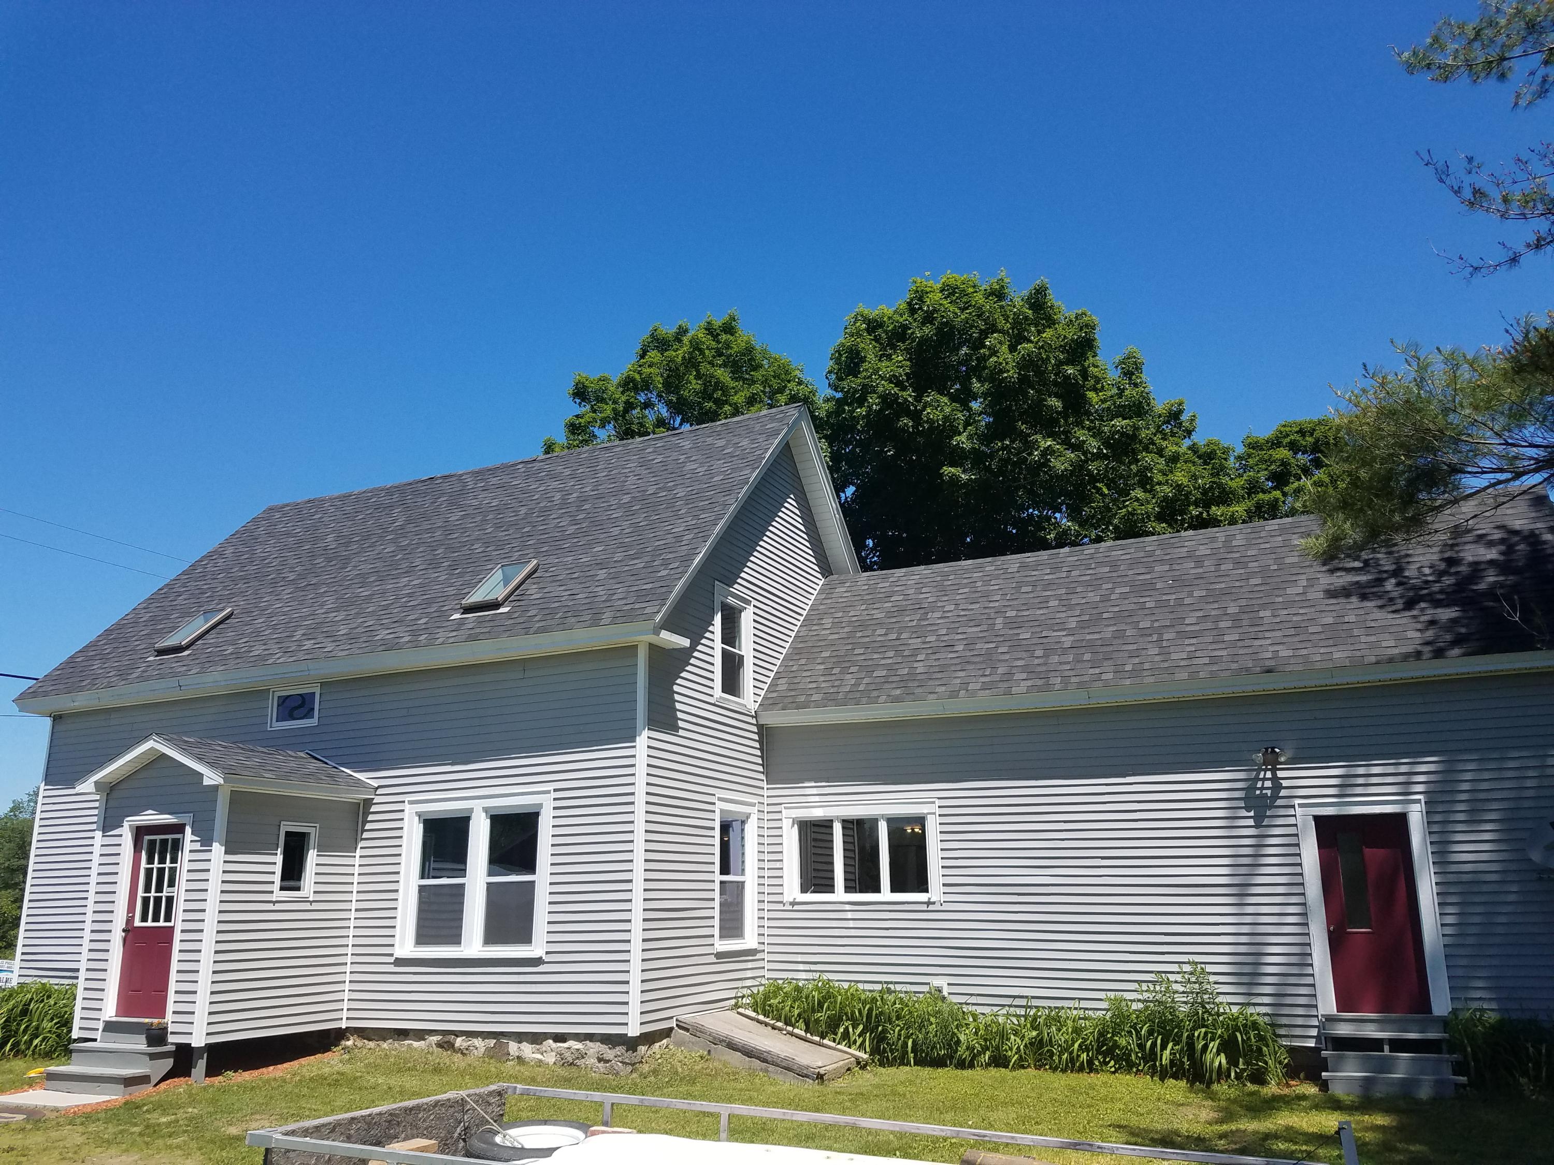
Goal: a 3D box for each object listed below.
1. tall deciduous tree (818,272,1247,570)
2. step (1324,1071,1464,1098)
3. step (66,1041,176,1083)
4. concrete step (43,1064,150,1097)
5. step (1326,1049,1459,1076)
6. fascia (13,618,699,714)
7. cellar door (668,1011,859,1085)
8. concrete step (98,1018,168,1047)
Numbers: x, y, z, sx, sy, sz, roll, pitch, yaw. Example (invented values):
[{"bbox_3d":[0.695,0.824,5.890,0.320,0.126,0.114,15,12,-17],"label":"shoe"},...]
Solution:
[{"bbox_3d":[6.215,0.416,28.164,10.465,17.660,10.465,-7,-16,22],"label":"tall deciduous tree"},{"bbox_3d":[5.930,4.824,11.212,1.245,0.202,0.304,-7,-16,22],"label":"step"},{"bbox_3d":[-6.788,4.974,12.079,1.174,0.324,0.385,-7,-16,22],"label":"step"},{"bbox_3d":[-6.869,5.033,11.774,1.164,0.192,0.334,-7,-16,22],"label":"concrete step"},{"bbox_3d":[6.046,4.724,11.506,1.235,0.202,0.304,-7,-16,22],"label":"step"},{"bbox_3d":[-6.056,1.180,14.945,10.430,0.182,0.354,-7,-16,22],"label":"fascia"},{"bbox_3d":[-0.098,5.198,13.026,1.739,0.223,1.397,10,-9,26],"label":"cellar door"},{"bbox_3d":[-6.795,4.787,12.463,0.992,0.248,0.243,-7,-16,22],"label":"concrete step"}]

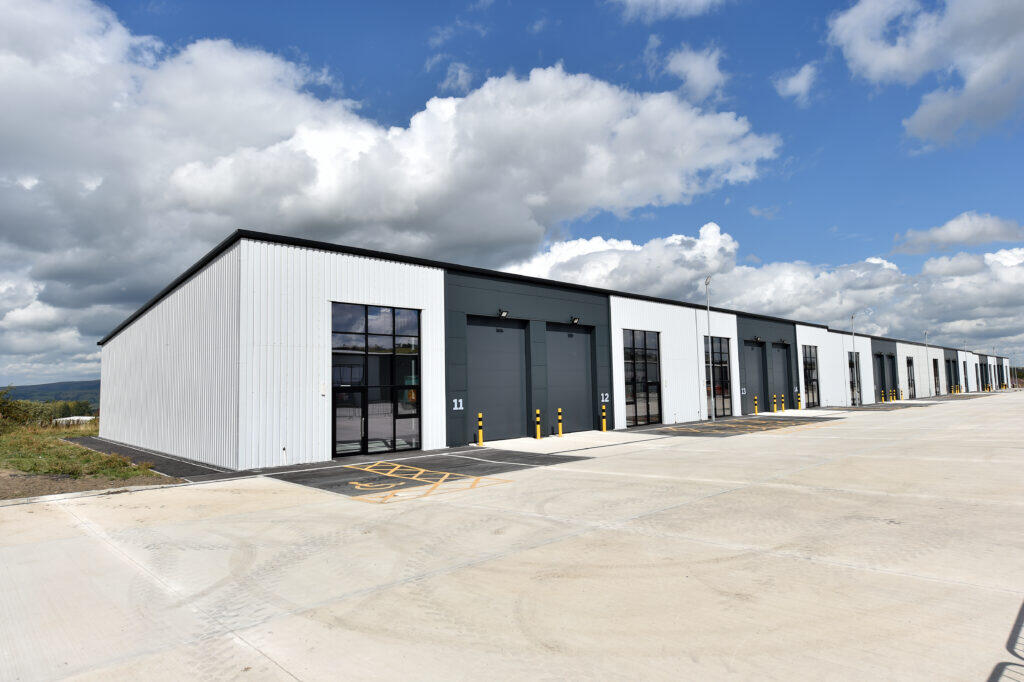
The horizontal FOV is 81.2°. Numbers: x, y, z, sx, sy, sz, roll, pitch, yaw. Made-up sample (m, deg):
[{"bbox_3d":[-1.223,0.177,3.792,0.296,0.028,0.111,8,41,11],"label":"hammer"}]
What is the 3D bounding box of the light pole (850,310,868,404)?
[{"bbox_3d":[30.183,1.668,52.316,0.400,8.250,0.600,3,-6,-45],"label":"light pole"}]

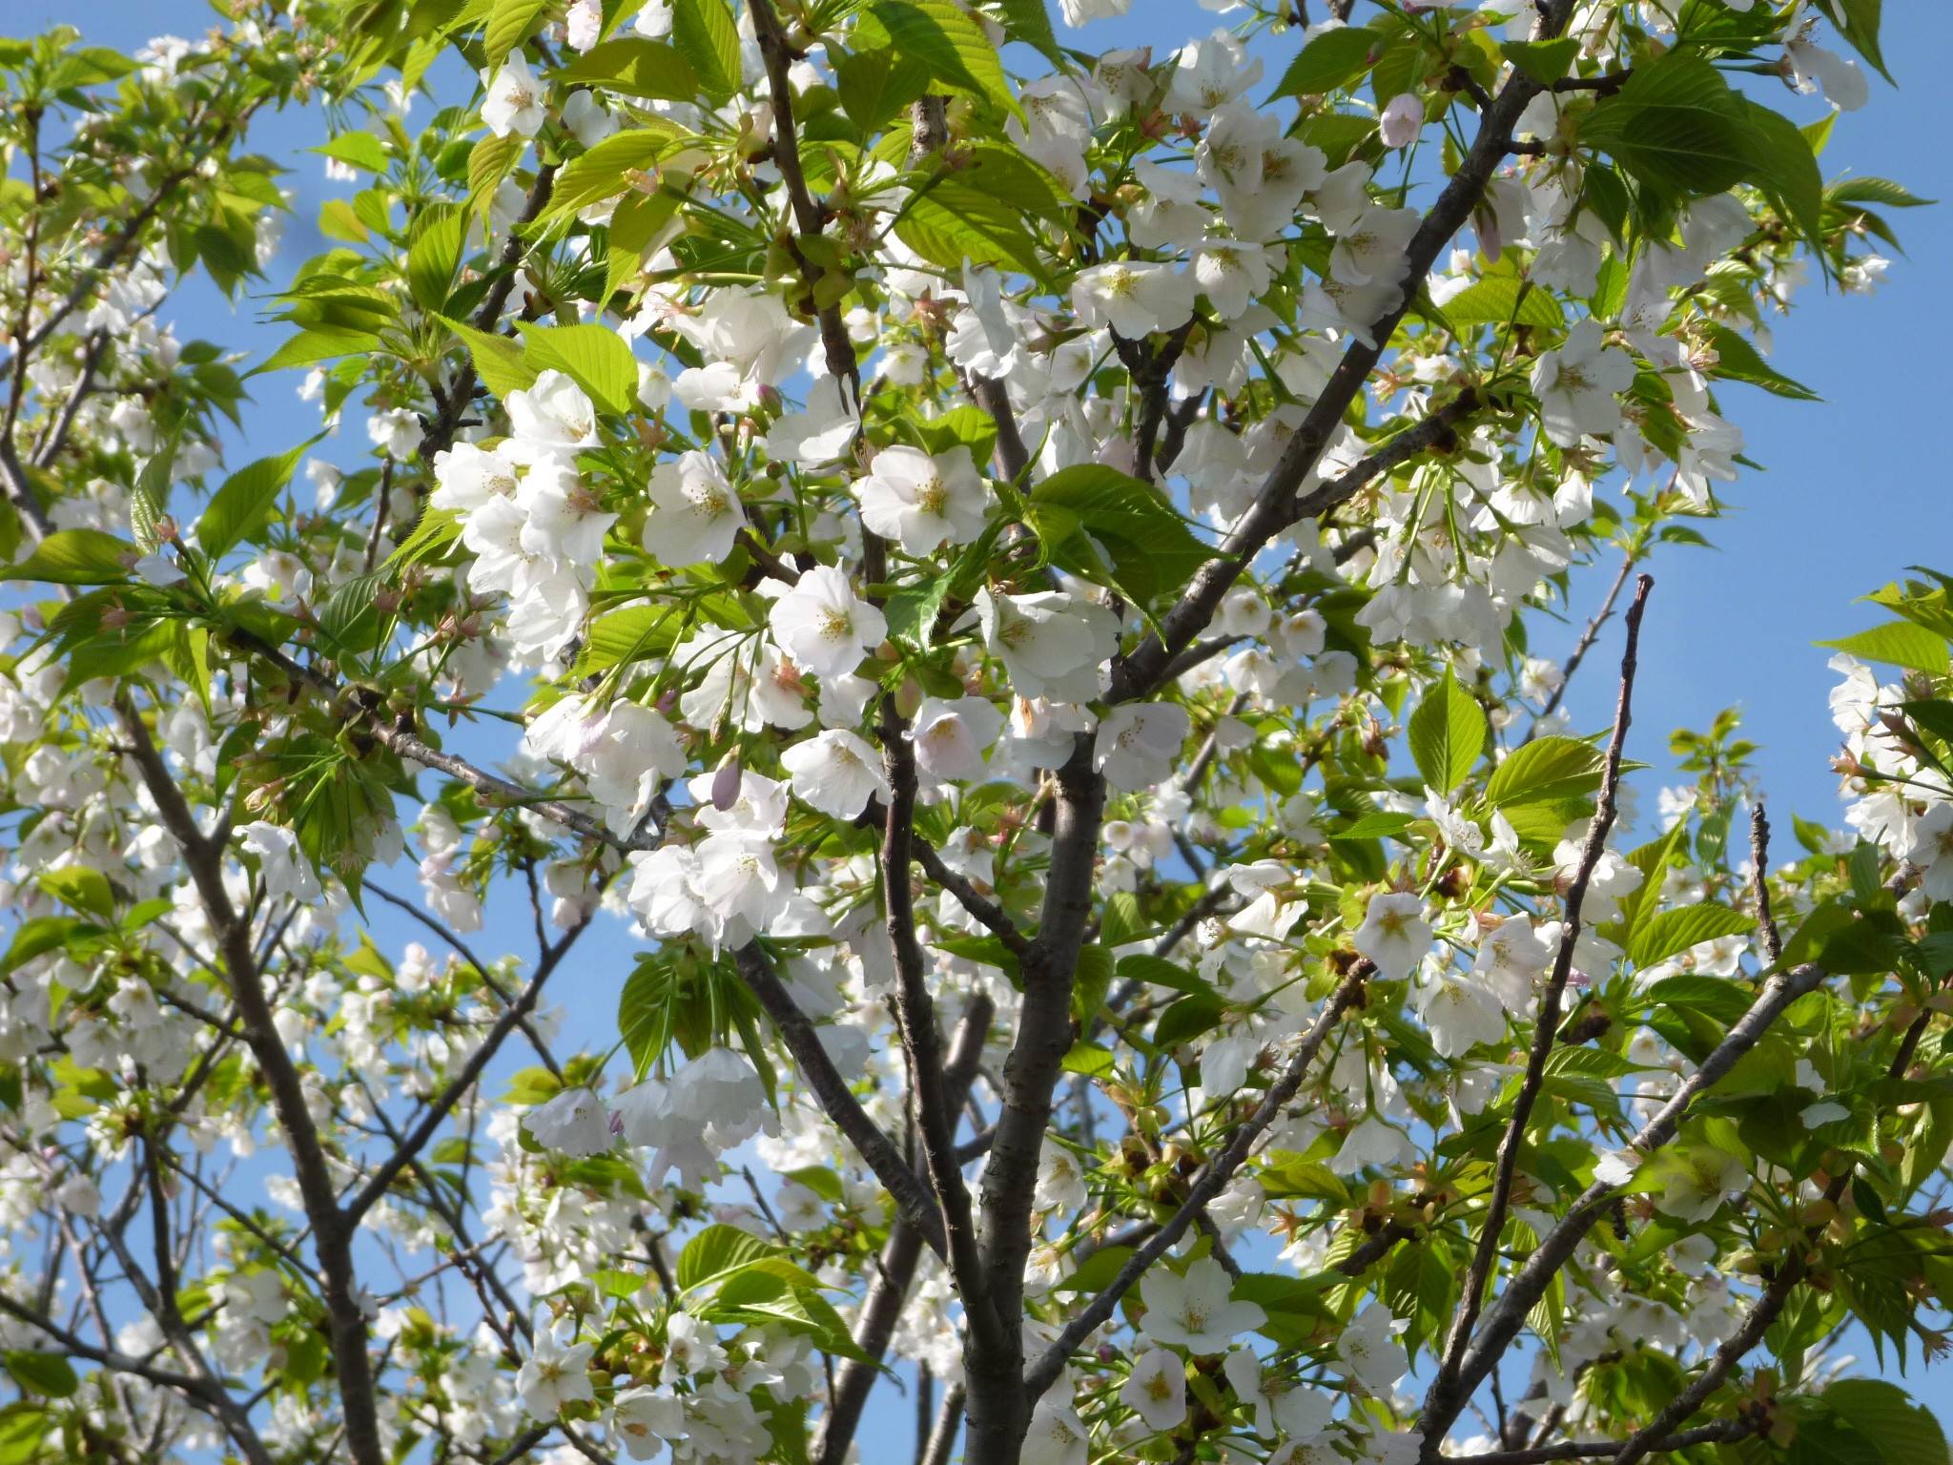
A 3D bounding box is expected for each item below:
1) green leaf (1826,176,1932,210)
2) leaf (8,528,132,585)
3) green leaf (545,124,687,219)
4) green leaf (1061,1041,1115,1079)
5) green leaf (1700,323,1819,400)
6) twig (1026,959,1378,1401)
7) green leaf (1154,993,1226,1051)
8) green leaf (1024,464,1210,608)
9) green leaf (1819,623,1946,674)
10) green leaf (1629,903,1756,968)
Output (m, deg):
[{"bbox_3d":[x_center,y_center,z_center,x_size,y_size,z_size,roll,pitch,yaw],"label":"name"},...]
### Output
[{"bbox_3d":[0.492,-0.294,2.800,0.065,0.012,0.029,9,-19,18],"label":"green leaf"},{"bbox_3d":[-0.372,-0.071,2.100,0.056,0.016,0.026,-3,-45,0],"label":"leaf"},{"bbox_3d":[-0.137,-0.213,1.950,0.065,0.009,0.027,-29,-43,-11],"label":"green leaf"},{"bbox_3d":[0.050,0.152,2.400,0.033,0.011,0.020,7,-53,0],"label":"green leaf"},{"bbox_3d":[0.336,-0.158,2.200,0.066,0.030,0.012,31,-60,12],"label":"green leaf"},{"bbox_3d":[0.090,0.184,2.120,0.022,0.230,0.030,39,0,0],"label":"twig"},{"bbox_3d":[0.097,0.132,2.350,0.038,0.013,0.022,-29,-57,0],"label":"green leaf"},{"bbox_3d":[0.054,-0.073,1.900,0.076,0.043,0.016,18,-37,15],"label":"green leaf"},{"bbox_3d":[0.372,-0.035,2.100,0.059,0.008,0.026,4,-49,-11],"label":"green leaf"},{"bbox_3d":[0.300,0.085,2.150,0.058,0.009,0.024,-18,-48,11],"label":"green leaf"}]

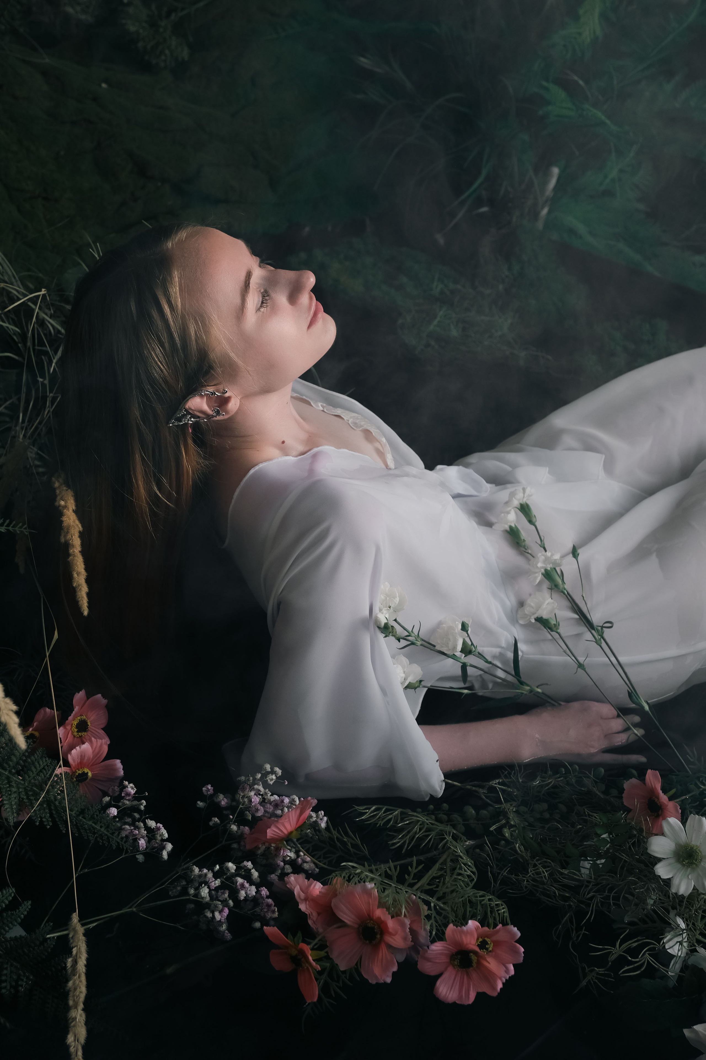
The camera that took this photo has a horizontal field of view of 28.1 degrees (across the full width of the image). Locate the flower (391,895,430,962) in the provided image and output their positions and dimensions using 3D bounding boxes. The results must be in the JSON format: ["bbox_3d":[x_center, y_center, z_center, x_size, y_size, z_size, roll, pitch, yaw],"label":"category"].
[{"bbox_3d":[0.042,0.364,1.290,0.068,0.028,0.068,-25,89,-26],"label":"flower"}]

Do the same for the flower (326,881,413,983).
[{"bbox_3d":[0.014,0.353,1.240,0.078,0.030,0.086,6,78,7],"label":"flower"}]

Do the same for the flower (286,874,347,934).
[{"bbox_3d":[-0.030,0.338,1.280,0.034,0.068,0.068,-10,41,-13],"label":"flower"}]

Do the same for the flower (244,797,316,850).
[{"bbox_3d":[-0.064,0.279,1.330,0.074,0.074,0.026,-25,73,-27],"label":"flower"}]

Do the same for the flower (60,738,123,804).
[{"bbox_3d":[-0.273,0.251,1.470,0.072,0.072,0.030,-19,1,-21],"label":"flower"}]

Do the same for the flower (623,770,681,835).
[{"bbox_3d":[0.318,0.287,1.480,0.030,0.072,0.068,0,31,-45],"label":"flower"}]

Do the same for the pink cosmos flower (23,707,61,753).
[{"bbox_3d":[-0.344,0.221,1.530,0.066,0.028,0.066,-21,80,-23],"label":"pink cosmos flower"}]

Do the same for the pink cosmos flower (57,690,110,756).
[{"bbox_3d":[-0.292,0.207,1.510,0.064,0.074,0.030,-36,9,-35],"label":"pink cosmos flower"}]

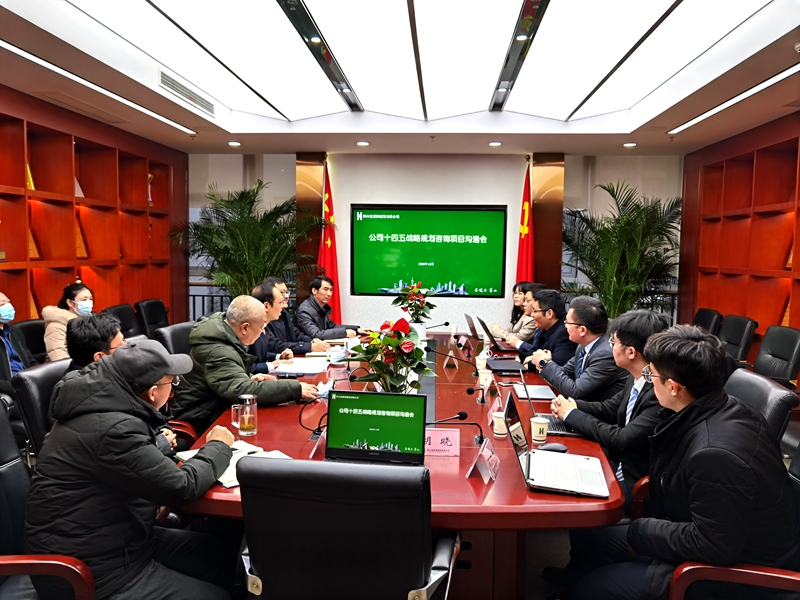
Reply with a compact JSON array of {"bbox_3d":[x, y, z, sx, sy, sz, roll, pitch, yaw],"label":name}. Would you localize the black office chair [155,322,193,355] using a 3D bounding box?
[{"bbox_3d":[-1.223,0.664,4.356,0.660,1.020,0.600,1,4,4],"label":"black office chair"}]

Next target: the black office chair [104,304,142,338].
[{"bbox_3d":[-2.080,0.565,5.200,0.650,1.000,0.600,1,4,7],"label":"black office chair"}]

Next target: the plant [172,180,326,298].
[{"bbox_3d":[-1.713,-0.224,7.150,1.660,2.250,1.450,1,4,4],"label":"plant"}]

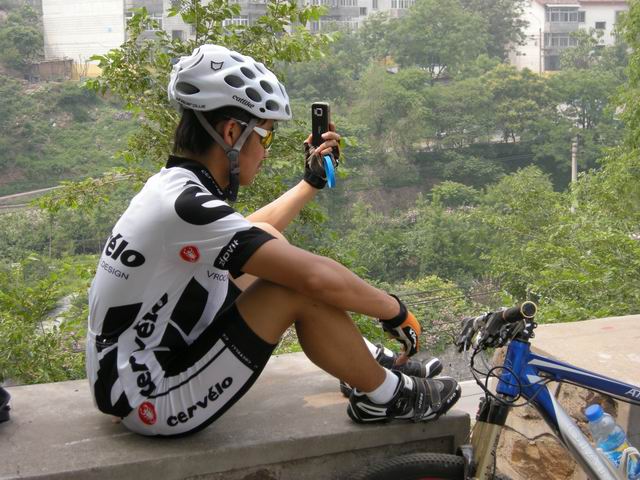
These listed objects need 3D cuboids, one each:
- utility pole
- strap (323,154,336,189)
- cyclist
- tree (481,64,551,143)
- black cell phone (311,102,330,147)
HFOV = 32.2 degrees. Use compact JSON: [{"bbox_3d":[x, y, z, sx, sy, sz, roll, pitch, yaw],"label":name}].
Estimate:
[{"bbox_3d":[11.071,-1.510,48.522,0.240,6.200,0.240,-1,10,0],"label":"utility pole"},{"bbox_3d":[0.023,-0.167,2.700,0.030,0.082,0.020,-1,10,0],"label":"strap"},{"bbox_3d":[-0.110,-0.032,2.713,0.910,0.880,0.540,-5,11,-23],"label":"cyclist"},{"bbox_3d":[18.505,-12.920,105.000,6.800,7.300,6.400,-1,10,0],"label":"tree"},{"bbox_3d":[0.001,-0.280,2.710,0.046,0.112,0.018,3,10,22],"label":"black cell phone"}]

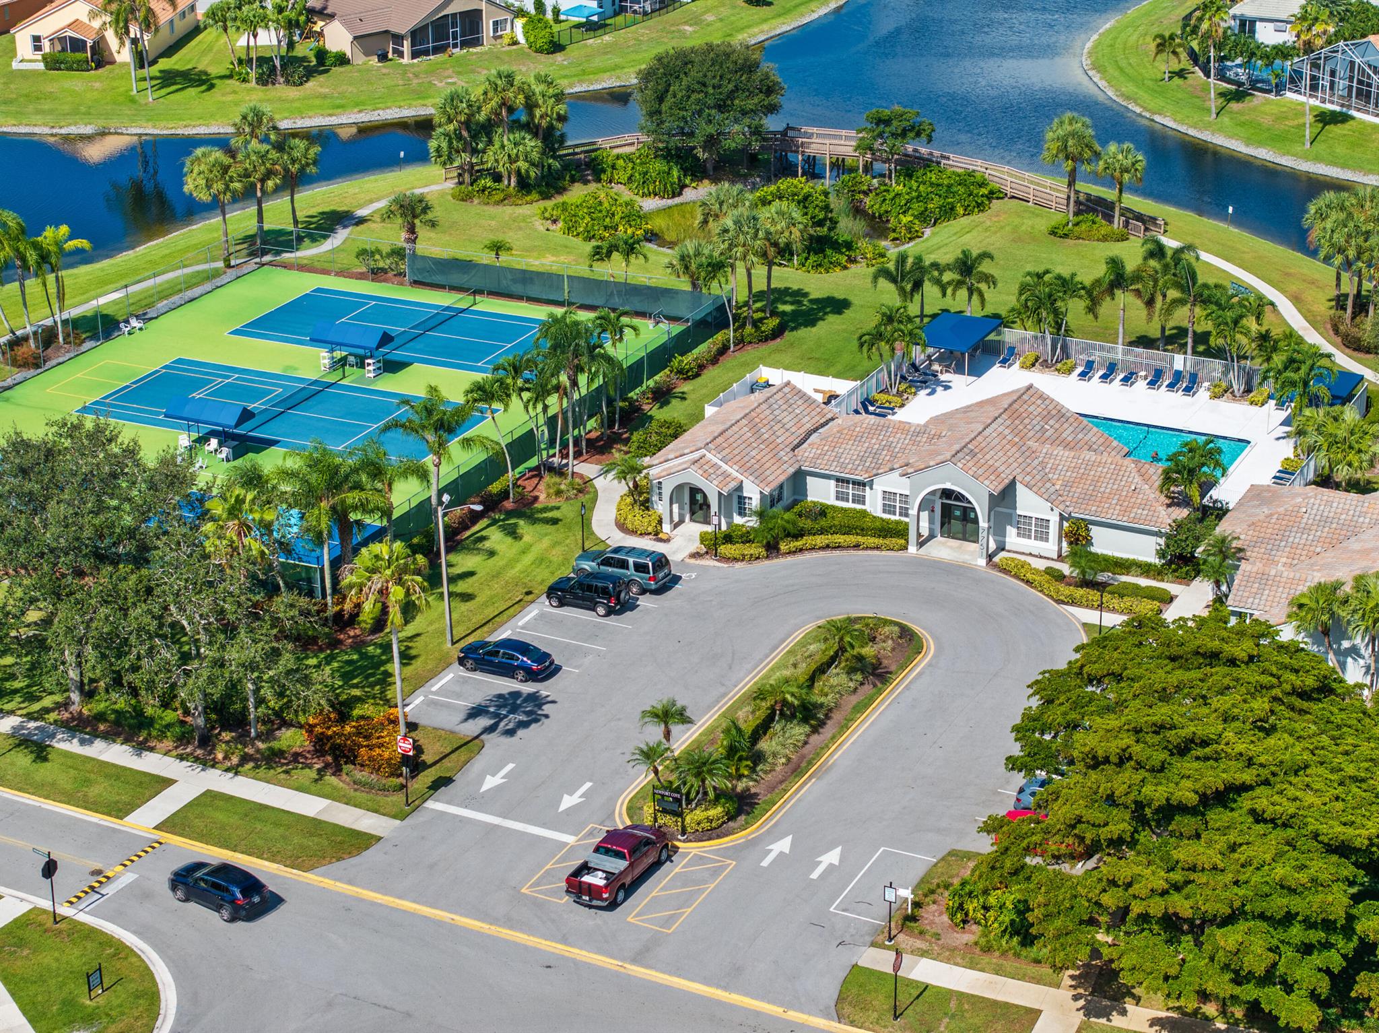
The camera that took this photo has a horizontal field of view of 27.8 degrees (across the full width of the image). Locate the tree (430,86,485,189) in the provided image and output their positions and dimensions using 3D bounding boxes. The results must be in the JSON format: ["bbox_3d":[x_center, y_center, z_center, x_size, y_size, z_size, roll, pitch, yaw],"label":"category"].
[{"bbox_3d":[-17.545,-28.797,213.163,4.000,7.800,4.000,-3,22,-4],"label":"tree"}]

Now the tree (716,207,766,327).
[{"bbox_3d":[3.336,-15.991,180.493,3.335,8.444,3.335,-1,22,0],"label":"tree"}]

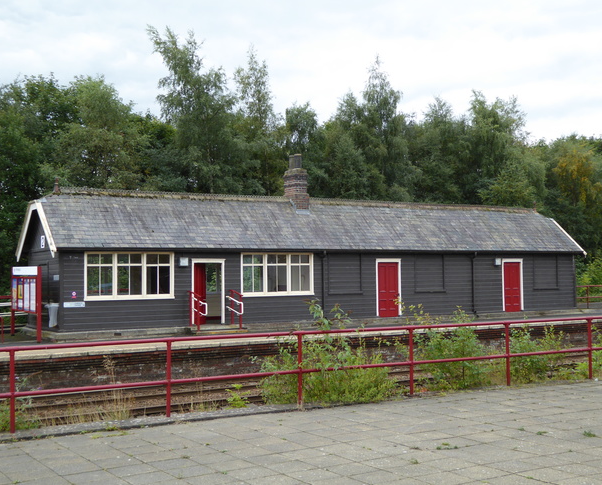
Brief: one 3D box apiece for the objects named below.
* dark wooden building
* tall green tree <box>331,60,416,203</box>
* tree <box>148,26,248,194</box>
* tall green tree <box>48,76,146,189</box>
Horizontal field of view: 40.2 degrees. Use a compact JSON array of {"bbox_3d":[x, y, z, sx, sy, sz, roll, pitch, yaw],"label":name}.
[{"bbox_3d":[1.518,-0.124,31.402,22.968,6.296,4.701,1,-3,-32],"label":"dark wooden building"},{"bbox_3d":[4.083,-3.331,44.830,4.800,13.781,4.800,-1,-2,5],"label":"tall green tree"},{"bbox_3d":[-4.824,-3.462,39.188,5.000,13.847,5.000,-1,-2,-7],"label":"tree"},{"bbox_3d":[-8.881,-1.962,35.947,4.800,10.704,4.800,0,-2,-14],"label":"tall green tree"}]

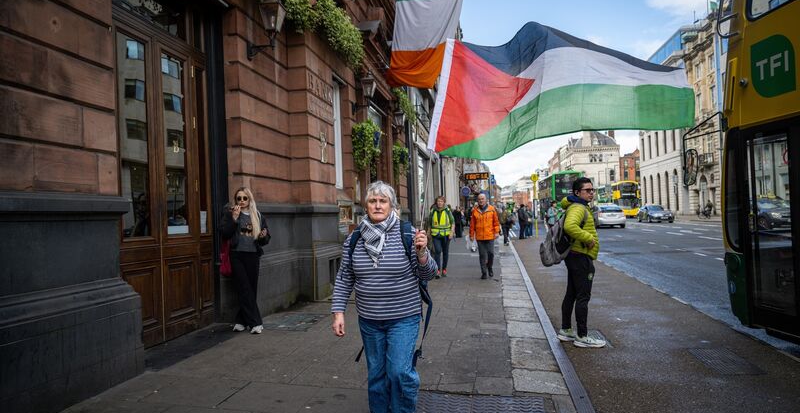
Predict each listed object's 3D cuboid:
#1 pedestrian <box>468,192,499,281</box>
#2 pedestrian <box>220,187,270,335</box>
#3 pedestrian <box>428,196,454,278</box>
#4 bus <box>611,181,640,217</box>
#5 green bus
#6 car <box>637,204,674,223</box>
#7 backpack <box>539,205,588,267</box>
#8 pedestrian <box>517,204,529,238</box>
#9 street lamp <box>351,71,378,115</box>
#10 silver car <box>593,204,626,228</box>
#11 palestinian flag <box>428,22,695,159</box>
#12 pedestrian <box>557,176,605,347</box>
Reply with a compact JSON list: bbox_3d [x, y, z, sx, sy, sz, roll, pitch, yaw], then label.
[{"bbox_3d":[1.771,0.621,11.150,0.620,1.780,0.450,-2,-1,10],"label":"pedestrian"},{"bbox_3d":[-1.762,0.615,6.100,0.560,1.670,0.420,-2,-1,-8],"label":"pedestrian"},{"bbox_3d":[0.852,0.634,10.900,0.540,1.680,0.420,-2,-1,10],"label":"pedestrian"},{"bbox_3d":[28.852,-0.690,69.911,2.550,4.300,11.000,-3,-1,10],"label":"bus"},{"bbox_3d":[13.971,-0.420,46.401,2.550,4.300,11.000,-3,-1,10],"label":"green bus"},{"bbox_3d":[21.300,0.590,44.800,1.800,1.460,4.450,-2,-1,9],"label":"car"},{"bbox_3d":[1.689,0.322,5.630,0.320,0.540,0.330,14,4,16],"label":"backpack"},{"bbox_3d":[6.257,0.783,27.300,0.400,1.760,0.520,-1,-2,-42],"label":"pedestrian"},{"bbox_3d":[-0.749,-2.363,11.100,0.480,0.880,0.340,-3,-1,10],"label":"street lamp"},{"bbox_3d":[13.950,0.660,36.300,1.760,1.490,4.460,-2,-1,10],"label":"silver car"},{"bbox_3d":[0.885,-0.690,3.120,1.470,0.800,0.380,-2,-1,12],"label":"palestinian flag"},{"bbox_3d":[1.896,0.565,5.570,0.480,1.720,0.520,-3,-1,17],"label":"pedestrian"}]

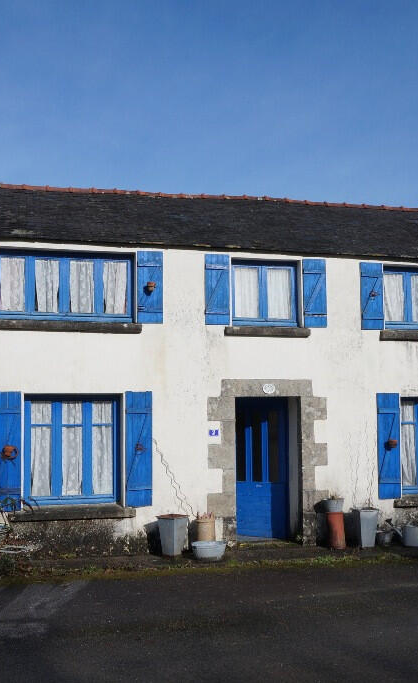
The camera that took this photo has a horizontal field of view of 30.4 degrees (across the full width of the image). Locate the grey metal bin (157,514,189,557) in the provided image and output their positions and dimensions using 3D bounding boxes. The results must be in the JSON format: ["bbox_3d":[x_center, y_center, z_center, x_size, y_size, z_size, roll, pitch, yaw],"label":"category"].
[{"bbox_3d":[-0.481,2.578,10.196,0.317,0.507,0.317,-4,-6,36],"label":"grey metal bin"}]

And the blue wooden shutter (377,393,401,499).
[{"bbox_3d":[2.684,1.557,11.441,0.372,1.561,0.050,1,-5,-15],"label":"blue wooden shutter"}]

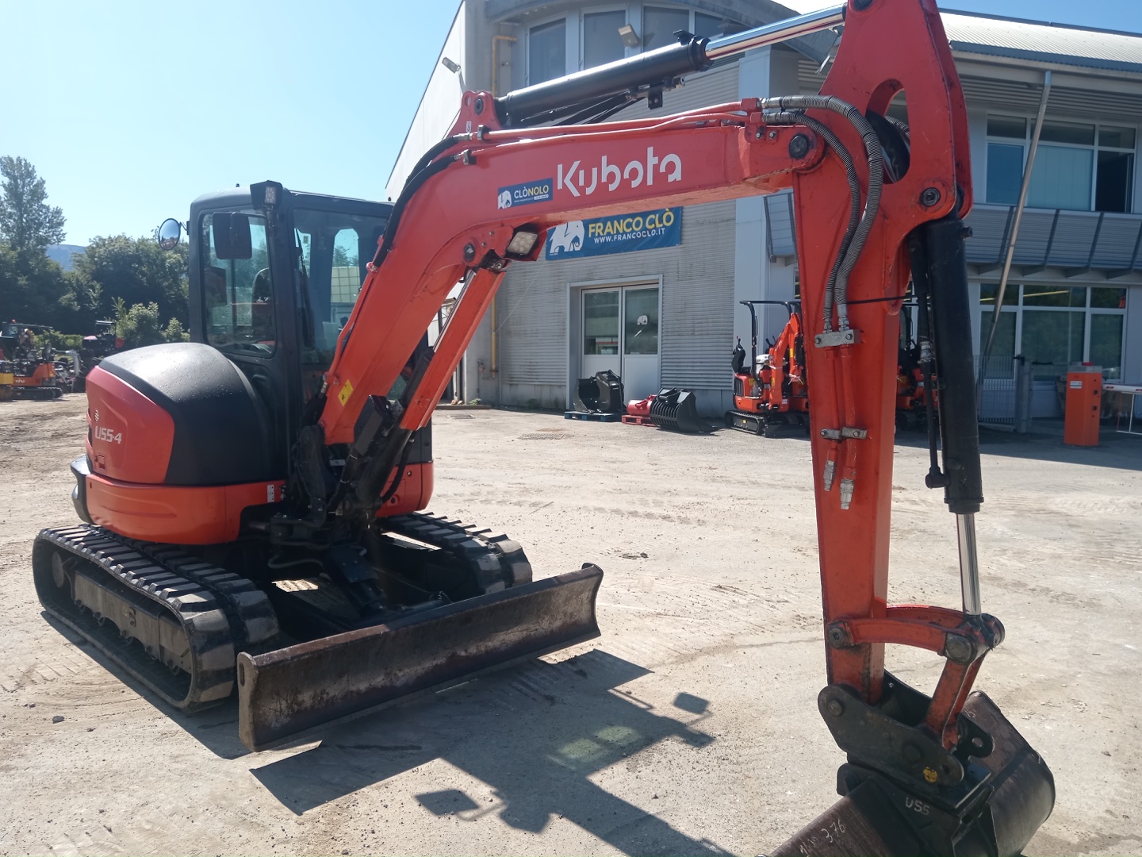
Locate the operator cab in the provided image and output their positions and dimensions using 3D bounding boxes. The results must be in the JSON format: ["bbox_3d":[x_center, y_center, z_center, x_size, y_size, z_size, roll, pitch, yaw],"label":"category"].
[{"bbox_3d":[-1.687,-0.606,5.780,0.980,1.660,1.380,-5,7,-45],"label":"operator cab"}]

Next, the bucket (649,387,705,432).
[{"bbox_3d":[1.929,-0.300,15.350,0.780,0.730,0.850,-2,5,-30],"label":"bucket"}]

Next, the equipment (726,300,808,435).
[{"bbox_3d":[3.417,-1.087,15.400,0.800,2.240,1.900,-1,5,-21],"label":"equipment"}]

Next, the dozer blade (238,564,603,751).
[{"bbox_3d":[-0.590,0.992,4.187,1.960,0.390,0.200,-5,7,-45],"label":"dozer blade"}]

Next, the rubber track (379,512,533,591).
[{"bbox_3d":[-1.249,0.820,5.942,0.400,0.520,2.480,-5,7,-45],"label":"rubber track"}]

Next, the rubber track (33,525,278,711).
[{"bbox_3d":[-2.352,0.923,4.844,0.400,0.520,2.480,-5,7,-45],"label":"rubber track"}]

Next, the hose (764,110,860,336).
[{"bbox_3d":[0.686,-0.597,2.563,0.310,0.650,0.100,5,7,44],"label":"hose"}]

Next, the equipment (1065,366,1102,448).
[{"bbox_3d":[7.365,-0.327,12.800,0.360,1.150,0.340,-2,5,-27],"label":"equipment"}]

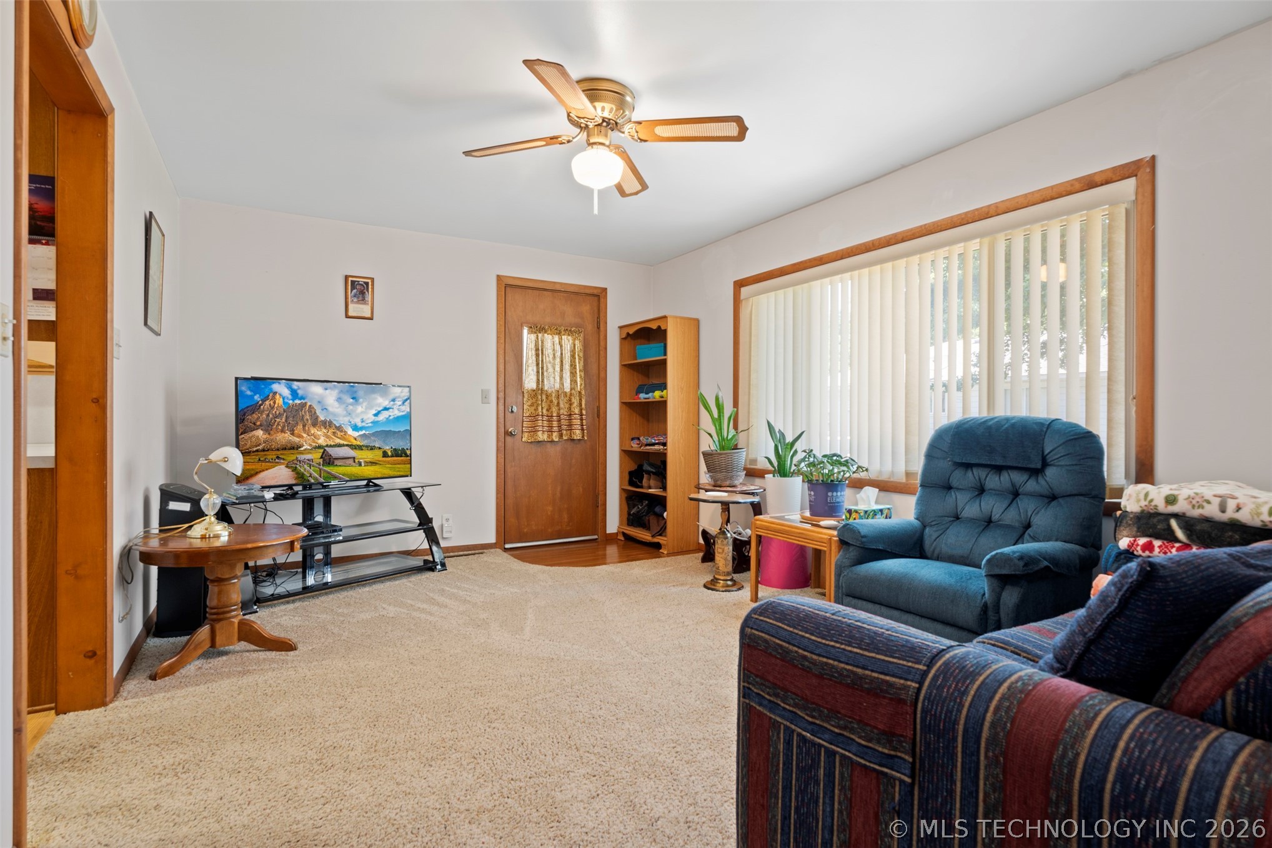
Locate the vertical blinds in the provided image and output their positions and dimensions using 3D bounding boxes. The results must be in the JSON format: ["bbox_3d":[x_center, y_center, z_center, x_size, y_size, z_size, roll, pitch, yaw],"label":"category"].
[{"bbox_3d":[1.382,-0.299,3.367,0.080,1.180,2.256,0,0,-32],"label":"vertical blinds"}]

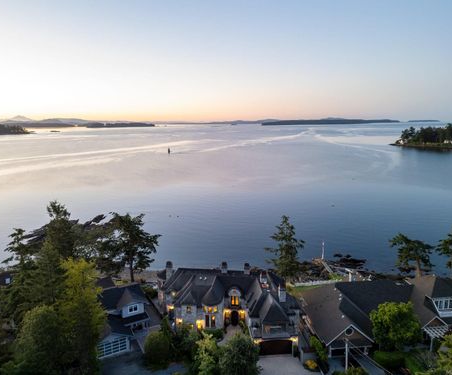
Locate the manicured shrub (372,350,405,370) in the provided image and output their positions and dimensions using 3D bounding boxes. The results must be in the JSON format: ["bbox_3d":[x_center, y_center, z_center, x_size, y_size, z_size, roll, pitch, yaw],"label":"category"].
[{"bbox_3d":[23.768,25.187,50.710,4.400,1.400,2.400,0,11,0],"label":"manicured shrub"}]

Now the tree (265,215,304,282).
[{"bbox_3d":[12.796,13.762,75.834,8.600,16.000,8.400,0,11,0],"label":"tree"}]

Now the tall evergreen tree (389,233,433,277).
[{"bbox_3d":[42.733,15.875,80.300,10.000,11.800,9.000,0,11,0],"label":"tall evergreen tree"}]

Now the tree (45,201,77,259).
[{"bbox_3d":[-34.354,12.533,71.534,7.500,20.000,7.500,0,11,0],"label":"tree"}]

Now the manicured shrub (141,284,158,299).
[{"bbox_3d":[-15.904,21.065,71.608,3.800,2.200,3.200,0,11,0],"label":"manicured shrub"}]

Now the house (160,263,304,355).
[{"bbox_3d":[-0.100,18.977,61.042,23.400,9.800,18.500,1,11,3],"label":"house"}]

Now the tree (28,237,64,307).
[{"bbox_3d":[-31.860,16.188,61.537,7.000,15.500,7.000,0,11,0],"label":"tree"}]

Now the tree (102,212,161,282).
[{"bbox_3d":[-21.497,13.651,78.866,12.500,16.500,11.500,0,11,0],"label":"tree"}]

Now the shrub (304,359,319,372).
[{"bbox_3d":[12.391,25.427,50.246,2.000,1.100,1.900,0,11,0],"label":"shrub"}]

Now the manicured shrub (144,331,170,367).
[{"bbox_3d":[-10.244,23.651,51.846,3.700,4.000,3.700,0,11,0],"label":"manicured shrub"}]

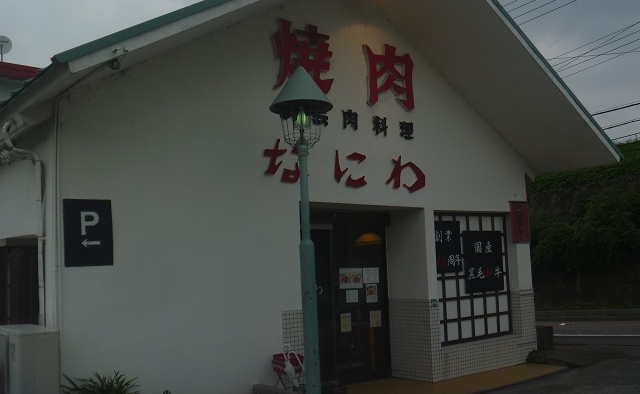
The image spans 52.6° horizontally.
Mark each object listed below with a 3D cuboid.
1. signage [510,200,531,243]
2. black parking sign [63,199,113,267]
[{"bbox_3d":[3.110,0.391,10.014,0.480,0.620,0.050,2,-7,-39],"label":"signage"},{"bbox_3d":[-2.096,0.322,5.867,0.443,0.608,0.020,2,-7,-39],"label":"black parking sign"}]

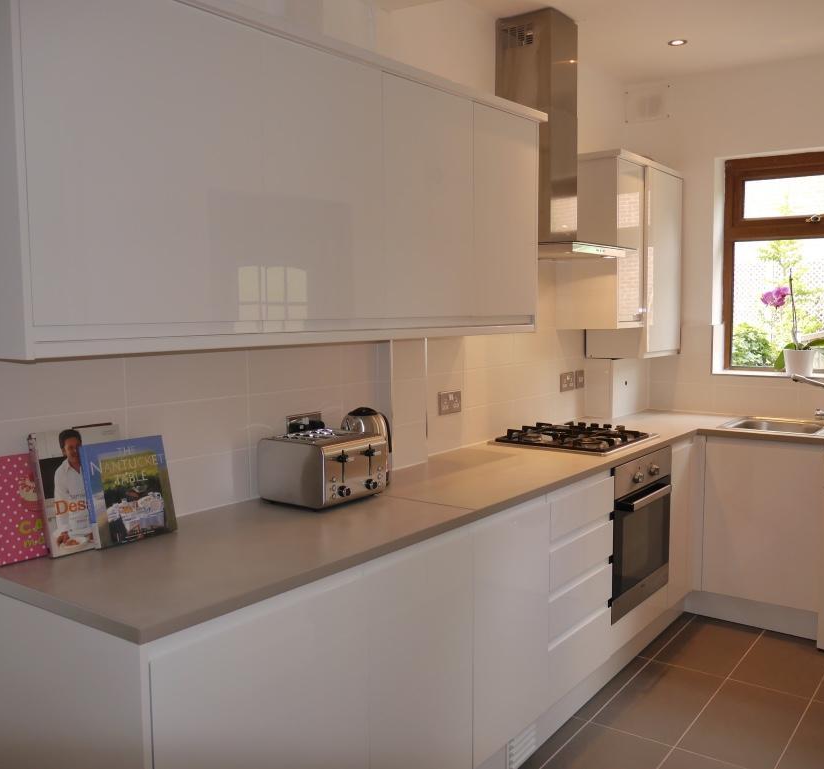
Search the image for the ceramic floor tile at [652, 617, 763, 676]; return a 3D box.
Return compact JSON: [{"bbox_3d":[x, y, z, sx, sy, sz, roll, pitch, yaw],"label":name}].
[{"bbox_3d":[1.294,1.130,3.586,0.300,0.010,0.603,3,6,36],"label":"ceramic floor tile"}]

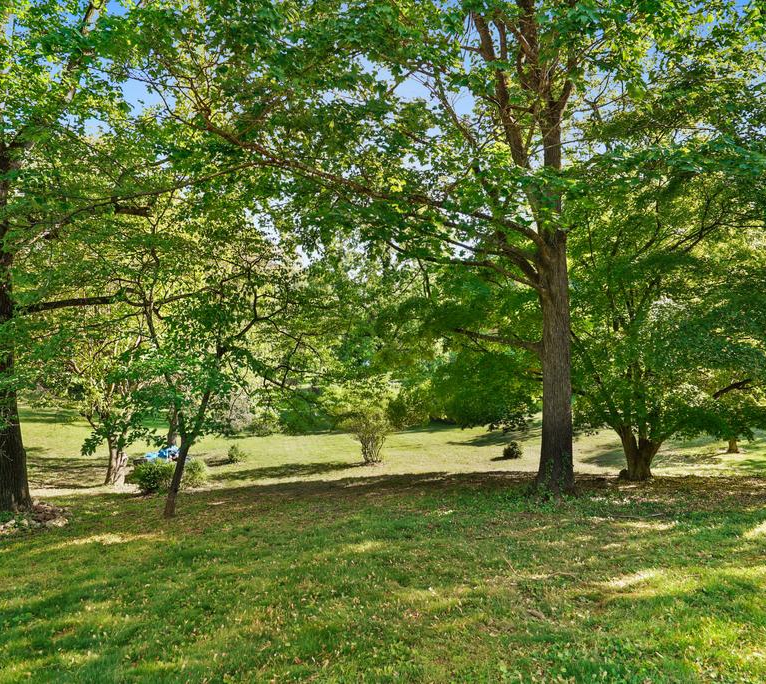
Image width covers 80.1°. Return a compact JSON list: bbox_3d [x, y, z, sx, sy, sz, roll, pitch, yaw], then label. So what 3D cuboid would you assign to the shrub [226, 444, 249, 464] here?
[{"bbox_3d":[-4.634,3.583,14.500,0.755,0.629,0.700,0,0,0],"label":"shrub"}]

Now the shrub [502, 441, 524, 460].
[{"bbox_3d":[4.266,3.575,15.000,0.716,0.651,0.700,0,0,0],"label":"shrub"}]

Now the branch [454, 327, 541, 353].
[{"bbox_3d":[1.936,-0.042,7.700,1.469,0.434,0.400,0,0,0],"label":"branch"}]

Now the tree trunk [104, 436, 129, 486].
[{"bbox_3d":[-6.322,2.835,10.800,0.560,1.172,0.500,0,0,0],"label":"tree trunk"}]

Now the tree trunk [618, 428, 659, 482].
[{"bbox_3d":[5.499,2.443,9.800,0.887,1.140,0.750,0,0,0],"label":"tree trunk"}]

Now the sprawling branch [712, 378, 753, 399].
[{"bbox_3d":[7.292,0.970,9.500,0.867,0.413,0.400,0,0,0],"label":"sprawling branch"}]

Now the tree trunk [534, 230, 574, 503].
[{"bbox_3d":[2.938,0.385,7.800,0.660,4.429,0.650,0,0,0],"label":"tree trunk"}]

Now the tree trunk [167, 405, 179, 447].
[{"bbox_3d":[-7.592,3.026,16.500,0.380,1.513,0.380,0,0,0],"label":"tree trunk"}]

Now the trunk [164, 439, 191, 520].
[{"bbox_3d":[-3.069,2.054,6.800,0.414,1.154,0.250,0,0,0],"label":"trunk"}]

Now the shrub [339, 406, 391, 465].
[{"bbox_3d":[-0.557,2.978,14.500,1.610,1.796,1.600,0,0,0],"label":"shrub"}]

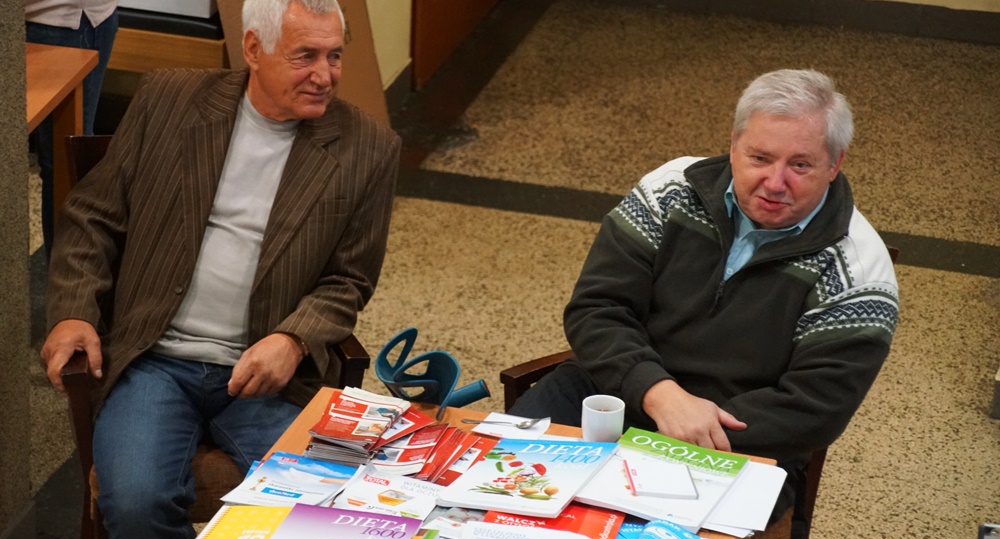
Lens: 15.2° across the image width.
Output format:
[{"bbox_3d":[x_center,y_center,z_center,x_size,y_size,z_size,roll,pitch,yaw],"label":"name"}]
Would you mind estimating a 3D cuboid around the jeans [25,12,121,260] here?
[{"bbox_3d":[-0.963,-0.267,8.225,0.270,0.850,0.340,-4,23,-14],"label":"jeans"}]

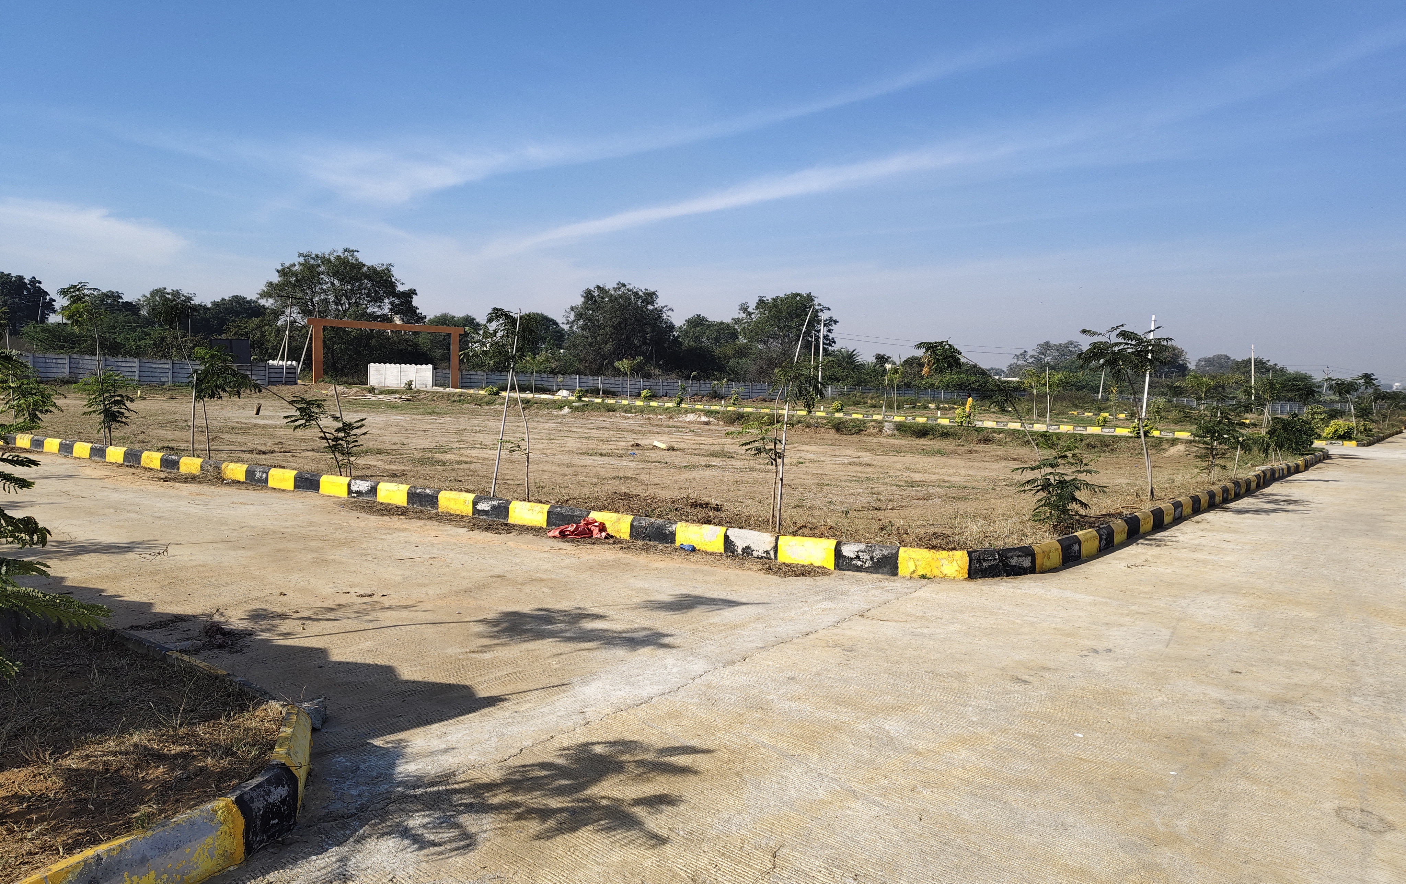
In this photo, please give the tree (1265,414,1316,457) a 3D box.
[{"bbox_3d":[17.361,-0.178,28.800,1.290,1.290,1.230,3,4,31],"label":"tree"}]

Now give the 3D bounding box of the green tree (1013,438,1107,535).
[{"bbox_3d":[3.955,0.481,10.800,0.960,1.040,0.960,3,3,20],"label":"green tree"}]

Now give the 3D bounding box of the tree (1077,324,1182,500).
[{"bbox_3d":[6.164,-0.429,14.100,1.370,2.530,1.300,3,3,24],"label":"tree"}]

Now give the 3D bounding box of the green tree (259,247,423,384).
[{"bbox_3d":[-31.139,-10.932,84.000,13.090,11.430,12.440,0,3,-20],"label":"green tree"}]

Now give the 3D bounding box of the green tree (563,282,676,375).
[{"bbox_3d":[-8.050,-10.274,94.000,10.550,10.170,10.020,1,3,-5],"label":"green tree"}]

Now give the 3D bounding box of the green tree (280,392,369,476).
[{"bbox_3d":[-5.240,-0.099,13.500,1.100,1.140,0.930,0,3,-21],"label":"green tree"}]

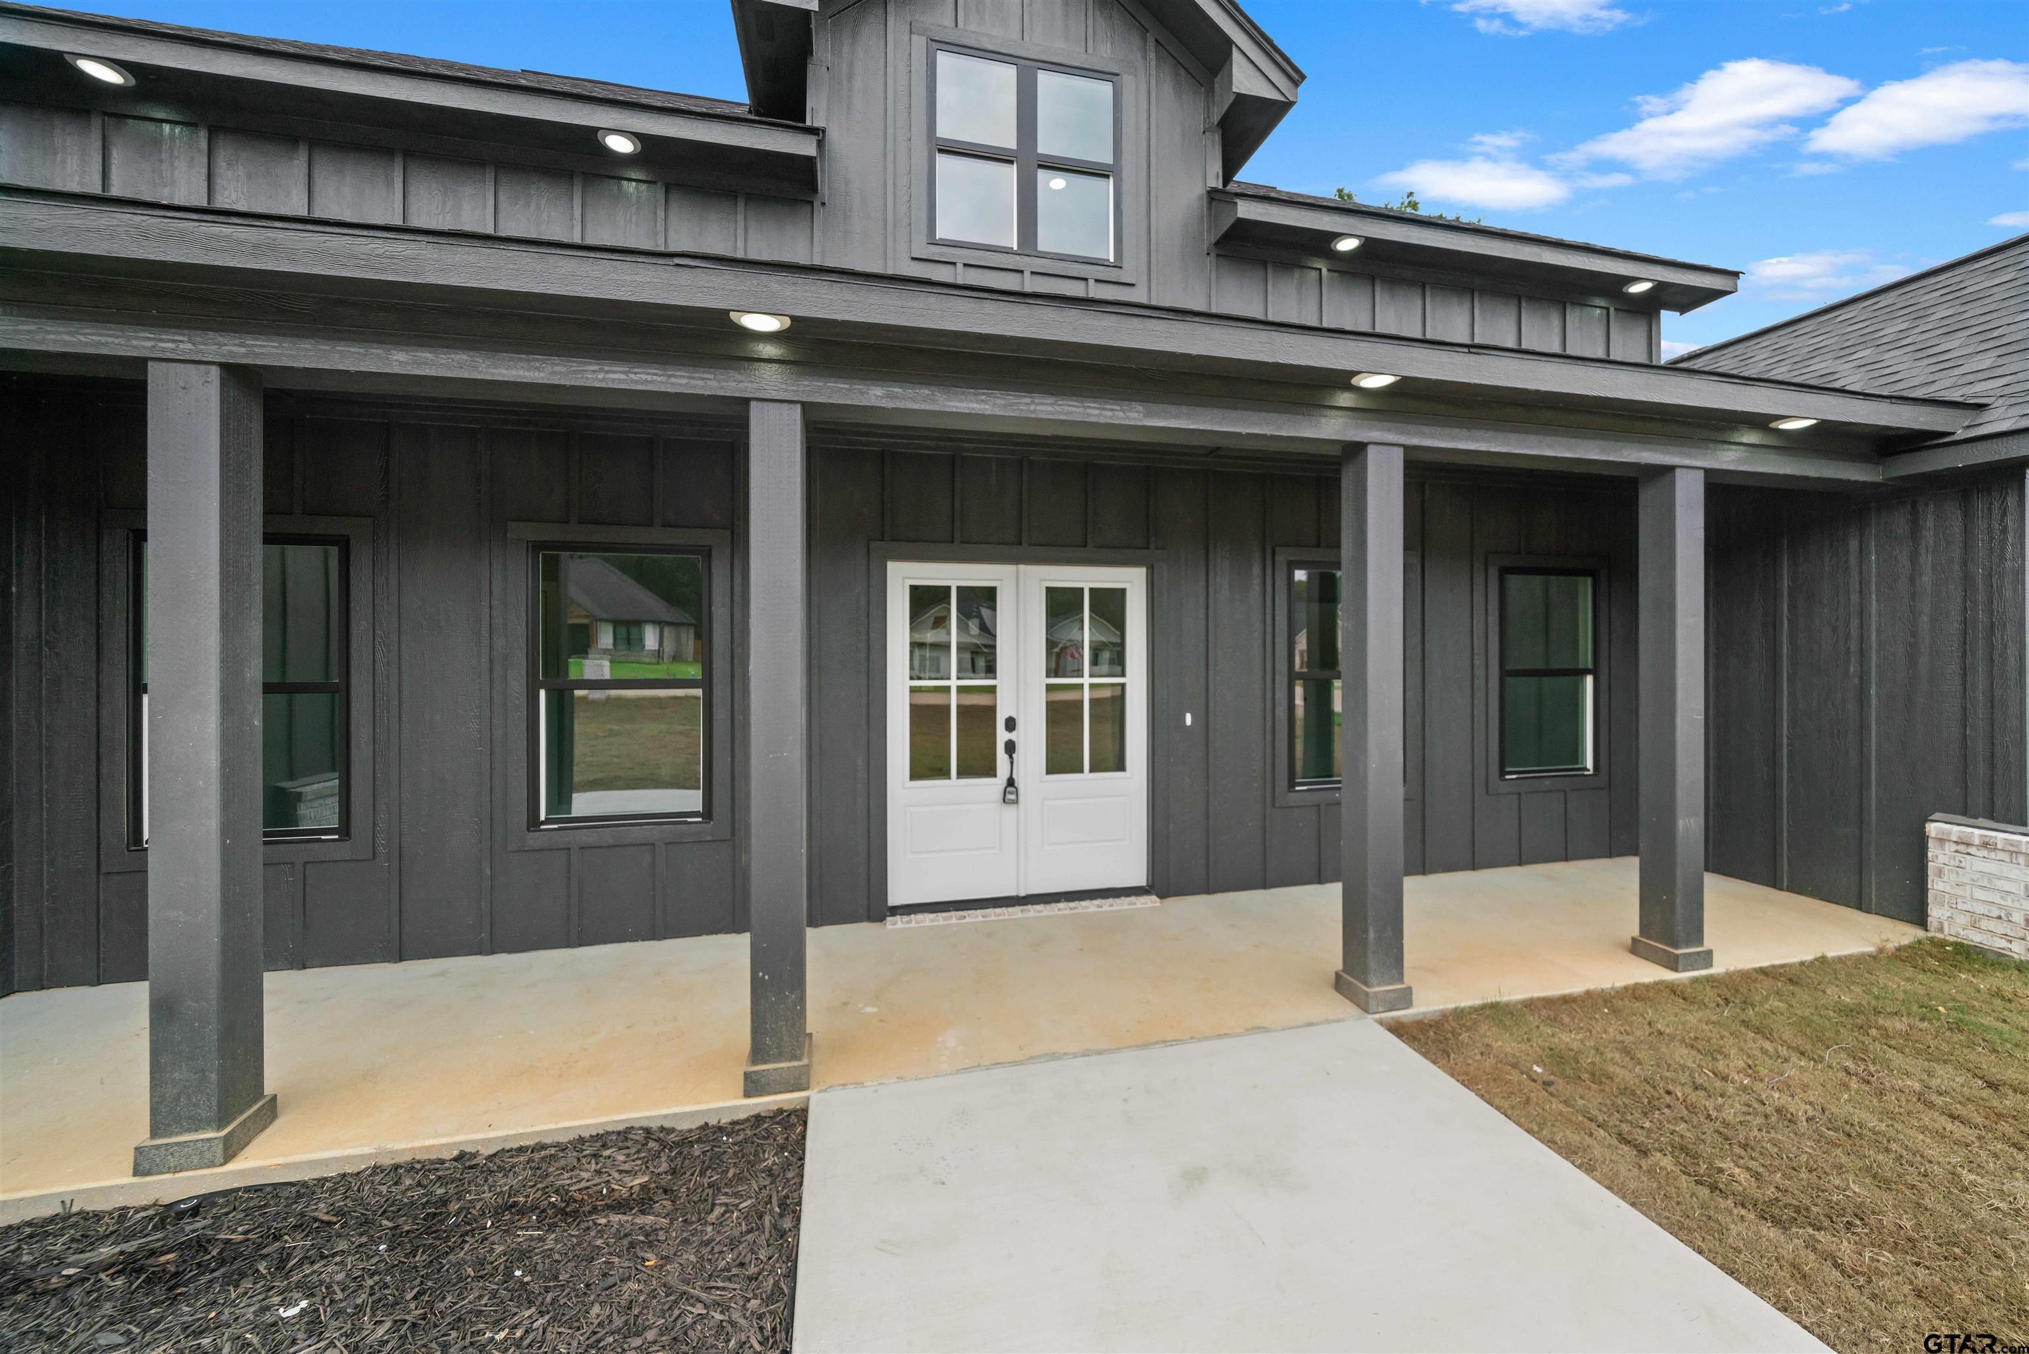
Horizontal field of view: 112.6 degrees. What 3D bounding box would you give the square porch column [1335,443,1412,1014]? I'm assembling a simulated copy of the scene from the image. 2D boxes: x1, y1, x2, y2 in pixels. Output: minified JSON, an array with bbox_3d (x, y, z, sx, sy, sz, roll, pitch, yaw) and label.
[{"bbox_3d":[1.637,0.228,3.097,0.217,2.497,0.215,-1,0,-12],"label":"square porch column"}]

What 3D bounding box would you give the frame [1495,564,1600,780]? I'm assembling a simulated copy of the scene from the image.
[{"bbox_3d":[3.933,-0.011,4.975,0.900,1.520,0.090,-1,0,-12],"label":"frame"}]

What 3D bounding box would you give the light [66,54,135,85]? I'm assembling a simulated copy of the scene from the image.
[{"bbox_3d":[-3.988,-2.638,2.954,0.175,0.030,0.175,-1,0,-12],"label":"light"}]

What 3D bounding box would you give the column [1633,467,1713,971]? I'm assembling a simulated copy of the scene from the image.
[{"bbox_3d":[3.370,0.212,3.475,0.217,2.497,0.215,-1,0,-12],"label":"column"}]

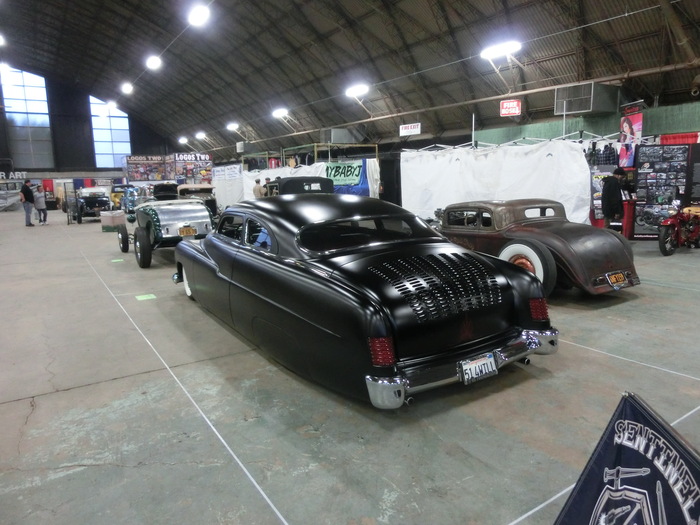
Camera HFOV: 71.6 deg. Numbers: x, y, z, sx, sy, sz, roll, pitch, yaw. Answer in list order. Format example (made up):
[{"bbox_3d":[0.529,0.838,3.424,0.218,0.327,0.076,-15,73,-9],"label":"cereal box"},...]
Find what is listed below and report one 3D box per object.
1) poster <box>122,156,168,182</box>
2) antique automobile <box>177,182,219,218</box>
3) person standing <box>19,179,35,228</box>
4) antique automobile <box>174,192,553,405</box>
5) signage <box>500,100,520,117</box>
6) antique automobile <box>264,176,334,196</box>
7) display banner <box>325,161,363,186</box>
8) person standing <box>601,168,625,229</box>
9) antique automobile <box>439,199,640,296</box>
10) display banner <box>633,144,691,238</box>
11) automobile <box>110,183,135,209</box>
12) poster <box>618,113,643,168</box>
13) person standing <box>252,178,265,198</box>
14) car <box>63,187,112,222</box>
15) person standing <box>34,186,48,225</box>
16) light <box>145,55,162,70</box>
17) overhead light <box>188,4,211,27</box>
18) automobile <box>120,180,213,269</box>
[{"bbox_3d":[-10.929,-5.063,26.000,2.000,1.360,0.120,-7,11,-32],"label":"poster"},{"bbox_3d":[-7.171,-2.677,21.312,1.640,1.460,4.000,-8,12,-32],"label":"antique automobile"},{"bbox_3d":[-12.732,-2.333,19.022,0.420,1.816,0.540,-5,10,-25],"label":"person standing"},{"bbox_3d":[-0.466,-0.015,5.432,1.890,1.410,5.170,-7,11,-34],"label":"antique automobile"},{"bbox_3d":[4.760,-4.597,14.393,0.600,0.500,0.050,3,11,23],"label":"signage"},{"bbox_3d":[-1.495,-1.320,12.341,1.700,1.600,4.050,-8,12,-32],"label":"antique automobile"},{"bbox_3d":[-0.270,-3.695,20.147,1.830,0.930,0.040,-8,12,-32],"label":"display banner"},{"bbox_3d":[6.034,-1.319,11.148,0.420,1.680,0.500,-4,10,-17],"label":"person standing"},{"bbox_3d":[2.200,-0.346,7.358,1.780,1.220,4.100,-7,11,-30],"label":"antique automobile"},{"bbox_3d":[7.740,-1.721,12.061,1.200,2.380,0.050,1,10,9],"label":"display banner"},{"bbox_3d":[-12.477,-3.463,26.505,1.600,1.570,4.000,-7,11,-32],"label":"automobile"},{"bbox_3d":[6.867,-2.969,11.859,0.040,1.280,0.700,-4,10,-13],"label":"poster"},{"bbox_3d":[-3.854,-2.675,20.642,0.500,1.728,0.360,5,11,30],"label":"person standing"},{"bbox_3d":[-11.215,-2.549,21.201,1.580,1.420,3.900,-8,12,-32],"label":"car"},{"bbox_3d":[-12.596,-2.332,19.733,0.330,1.574,0.470,5,11,32],"label":"person standing"},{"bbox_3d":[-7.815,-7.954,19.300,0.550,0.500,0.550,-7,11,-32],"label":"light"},{"bbox_3d":[-4.719,-7.810,15.349,0.580,0.500,0.580,-8,12,-32],"label":"overhead light"},{"bbox_3d":[-3.940,-0.807,10.528,1.680,1.380,3.500,-7,11,-32],"label":"automobile"}]

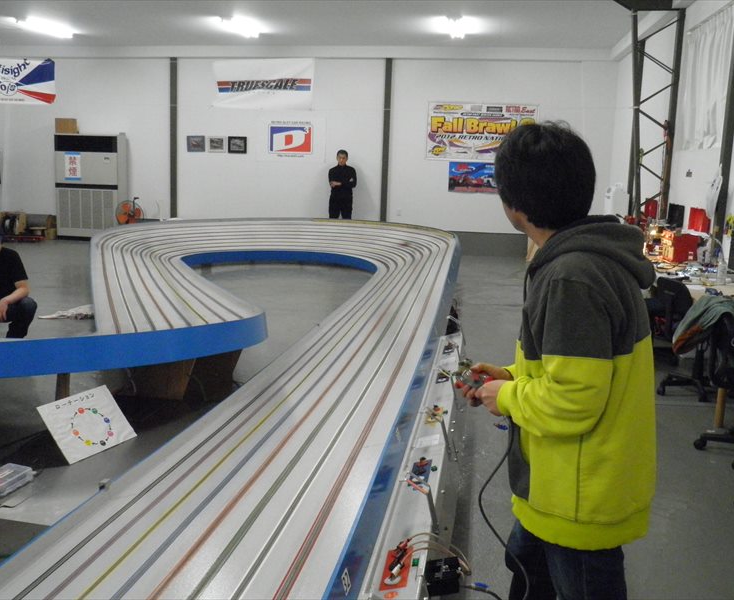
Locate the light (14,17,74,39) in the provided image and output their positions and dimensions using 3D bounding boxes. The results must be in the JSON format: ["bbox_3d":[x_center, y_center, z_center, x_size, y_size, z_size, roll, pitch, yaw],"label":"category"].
[{"bbox_3d":[-5.099,-4.312,12.422,0.250,0.120,1.350,3,10,9],"label":"light"}]

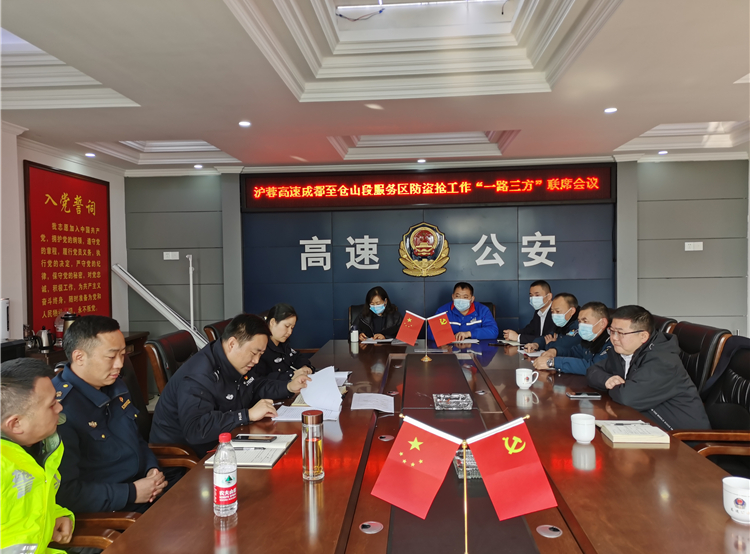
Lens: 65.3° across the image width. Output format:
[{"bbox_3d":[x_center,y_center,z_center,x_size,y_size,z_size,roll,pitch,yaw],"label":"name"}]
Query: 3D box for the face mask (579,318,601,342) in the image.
[{"bbox_3d":[1.330,0.339,3.600,0.100,0.115,0.145,-2,2,-18],"label":"face mask"}]

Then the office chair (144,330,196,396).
[{"bbox_3d":[-0.732,0.837,2.833,0.640,1.090,0.620,-1,2,7],"label":"office chair"}]

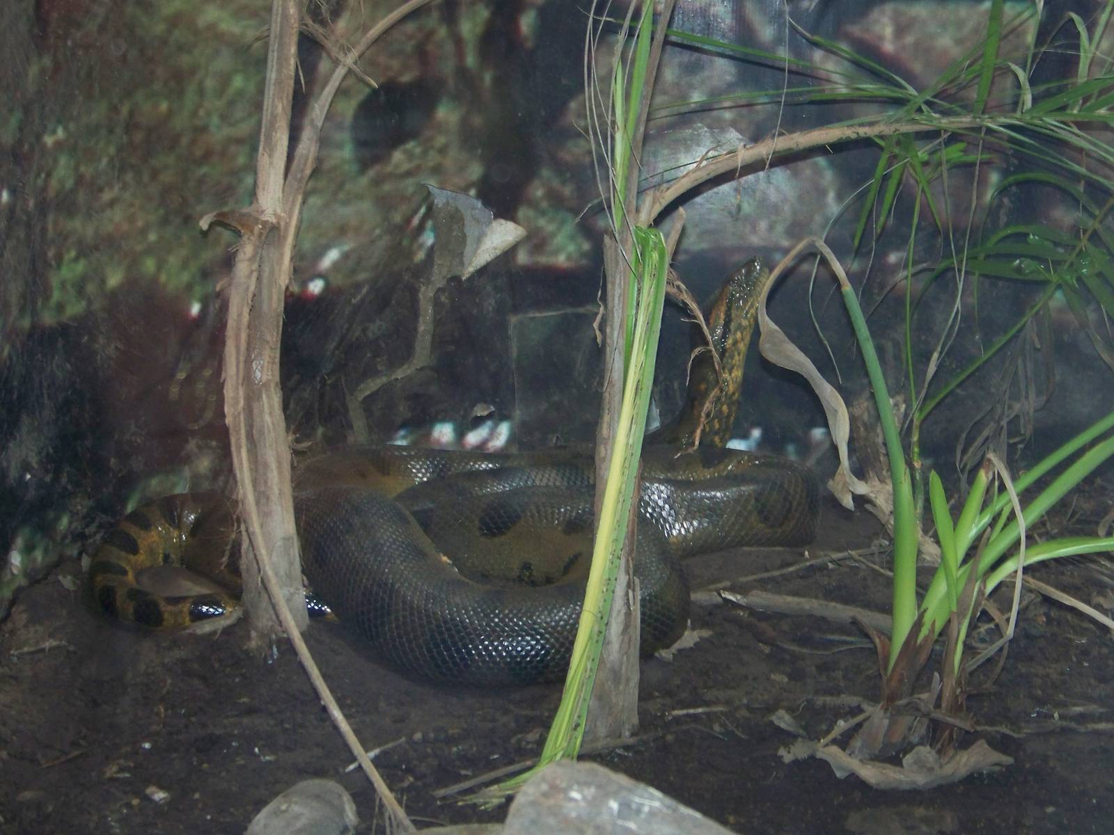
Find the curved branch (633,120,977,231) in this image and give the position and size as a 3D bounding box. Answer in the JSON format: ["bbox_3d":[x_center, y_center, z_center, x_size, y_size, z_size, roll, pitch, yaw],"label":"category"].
[{"bbox_3d":[0.226,-0.219,2.770,0.311,0.090,0.050,0,20,0],"label":"curved branch"}]

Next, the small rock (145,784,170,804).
[{"bbox_3d":[-0.341,0.322,2.640,0.021,0.012,0.017,0,20,0],"label":"small rock"}]

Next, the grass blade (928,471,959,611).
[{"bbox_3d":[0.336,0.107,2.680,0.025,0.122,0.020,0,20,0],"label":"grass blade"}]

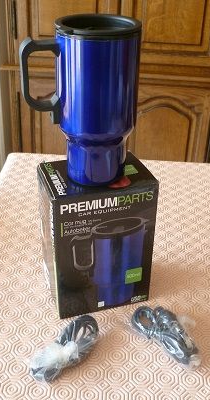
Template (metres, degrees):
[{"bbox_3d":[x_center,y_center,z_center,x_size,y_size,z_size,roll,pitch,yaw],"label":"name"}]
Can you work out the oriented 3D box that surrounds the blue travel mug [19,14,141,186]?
[{"bbox_3d":[-0.025,-0.101,0.482,0.118,0.167,0.085,-8,33,-13],"label":"blue travel mug"}]

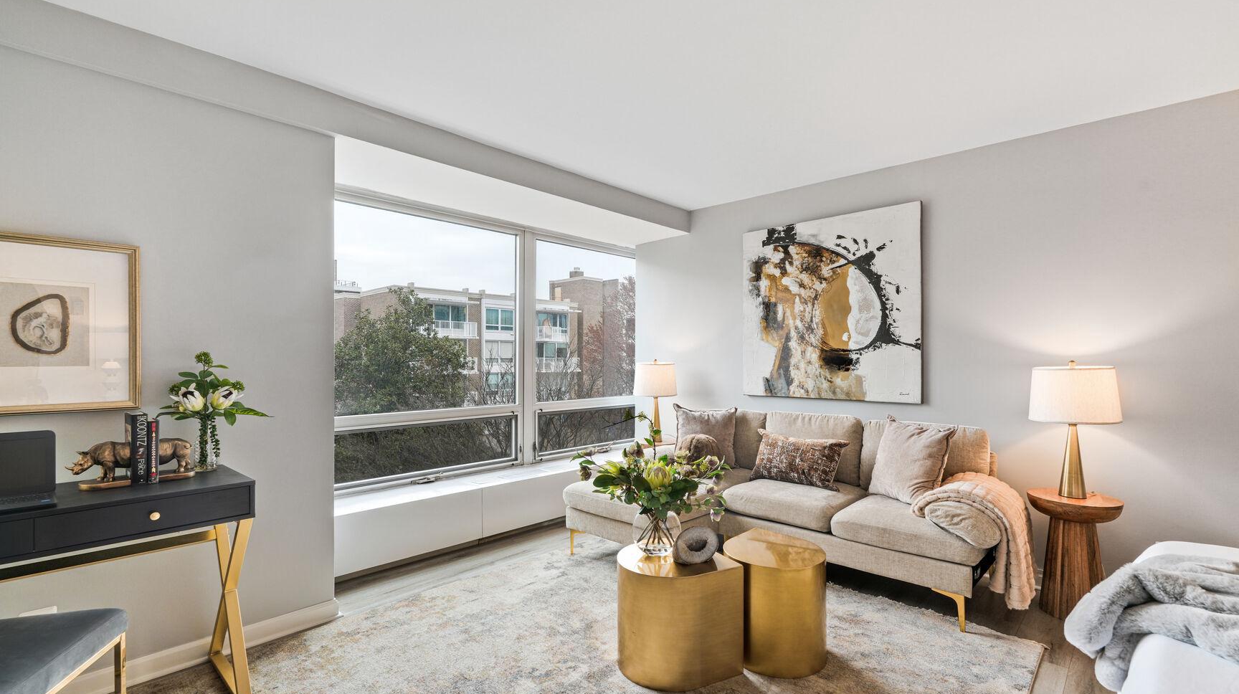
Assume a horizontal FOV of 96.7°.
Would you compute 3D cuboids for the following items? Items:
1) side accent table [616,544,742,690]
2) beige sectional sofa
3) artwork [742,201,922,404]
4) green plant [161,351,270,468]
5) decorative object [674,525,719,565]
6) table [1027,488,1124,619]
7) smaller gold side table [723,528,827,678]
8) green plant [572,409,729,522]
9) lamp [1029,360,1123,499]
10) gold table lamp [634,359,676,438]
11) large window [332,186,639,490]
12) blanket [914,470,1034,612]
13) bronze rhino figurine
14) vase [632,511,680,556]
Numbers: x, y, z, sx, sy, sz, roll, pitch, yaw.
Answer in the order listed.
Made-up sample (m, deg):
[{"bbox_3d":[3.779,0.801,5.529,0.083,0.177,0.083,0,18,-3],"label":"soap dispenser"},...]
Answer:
[{"bbox_3d":[0.203,1.048,2.206,0.415,0.408,0.400,1,-1,-24],"label":"side accent table"},{"bbox_3d":[0.873,0.852,3.213,2.110,0.850,1.420,-1,-1,43],"label":"beige sectional sofa"},{"bbox_3d":[1.407,-0.261,3.787,1.227,1.236,0.040,-1,-2,43],"label":"artwork"},{"bbox_3d":[-1.532,0.243,2.089,0.270,0.456,0.360,-1,-2,43],"label":"green plant"},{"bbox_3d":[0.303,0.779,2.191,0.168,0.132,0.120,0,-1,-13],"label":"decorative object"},{"bbox_3d":[2.179,0.996,2.636,0.356,0.552,0.356,-1,-1,43],"label":"table"},{"bbox_3d":[0.629,1.031,2.244,0.406,0.403,0.406,-1,-2,43],"label":"smaller gold side table"},{"bbox_3d":[0.126,0.501,2.271,0.630,0.470,0.500,0,-1,3],"label":"green plant"},{"bbox_3d":[2.147,0.387,2.606,0.346,0.642,0.346,-1,-2,43],"label":"lamp"},{"bbox_3d":[0.288,0.419,4.324,0.346,0.642,0.346,0,-1,0],"label":"gold table lamp"},{"bbox_3d":[-0.780,-0.017,4.045,0.100,1.740,2.660,-1,-2,43],"label":"large window"},{"bbox_3d":[1.688,0.908,2.623,0.430,0.570,0.460,-1,-2,43],"label":"blanket"},{"bbox_3d":[-1.704,0.399,1.936,0.105,0.145,0.345,-1,-1,43],"label":"bronze rhino figurine"},{"bbox_3d":[0.162,0.761,2.280,0.200,0.168,0.200,0,-1,4],"label":"vase"}]

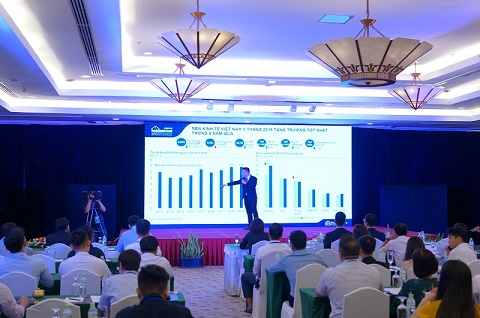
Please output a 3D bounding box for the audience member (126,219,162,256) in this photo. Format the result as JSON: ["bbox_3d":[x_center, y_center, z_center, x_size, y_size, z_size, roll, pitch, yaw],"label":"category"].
[{"bbox_3d":[-1.256,1.467,7.802,0.505,1.333,0.808,0,-3,-7],"label":"audience member"}]

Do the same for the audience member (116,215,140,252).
[{"bbox_3d":[-1.641,1.548,9.310,0.525,1.313,0.828,0,-3,-6],"label":"audience member"}]

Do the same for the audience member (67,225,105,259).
[{"bbox_3d":[-1.953,1.485,7.629,0.495,1.283,0.808,0,-3,-5],"label":"audience member"}]

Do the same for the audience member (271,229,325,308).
[{"bbox_3d":[0.638,1.434,6.636,0.576,1.283,0.808,1,-3,-14],"label":"audience member"}]

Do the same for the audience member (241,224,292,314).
[{"bbox_3d":[0.411,1.498,8.010,0.586,1.283,0.858,1,-3,-14],"label":"audience member"}]

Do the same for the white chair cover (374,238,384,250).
[{"bbox_3d":[2.037,1.730,9.580,0.424,0.959,0.535,0,-3,-11],"label":"white chair cover"}]

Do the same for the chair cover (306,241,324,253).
[{"bbox_3d":[1.055,1.710,9.119,0.424,0.959,0.535,0,-3,-11],"label":"chair cover"}]

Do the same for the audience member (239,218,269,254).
[{"bbox_3d":[0.296,1.583,9.497,0.485,1.252,0.808,1,-3,-14],"label":"audience member"}]

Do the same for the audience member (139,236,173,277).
[{"bbox_3d":[-0.960,1.476,6.497,0.500,1.300,0.750,0,-2,-9],"label":"audience member"}]

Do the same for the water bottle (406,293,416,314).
[{"bbox_3d":[1.389,1.199,4.857,0.067,0.215,0.067,0,-2,-10],"label":"water bottle"}]

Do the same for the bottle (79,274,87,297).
[{"bbox_3d":[-1.444,1.165,5.497,0.065,0.207,0.065,0,-3,-11],"label":"bottle"}]

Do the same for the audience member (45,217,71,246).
[{"bbox_3d":[-2.817,1.588,9.345,0.500,1.300,0.750,0,-2,-8],"label":"audience member"}]

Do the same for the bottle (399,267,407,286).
[{"bbox_3d":[1.620,1.183,6.009,0.065,0.207,0.065,0,-3,-11],"label":"bottle"}]

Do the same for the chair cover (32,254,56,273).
[{"bbox_3d":[-2.424,1.632,7.287,0.424,0.959,0.535,0,-3,-11],"label":"chair cover"}]

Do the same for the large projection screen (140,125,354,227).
[{"bbox_3d":[0.319,0.472,16.787,5.920,2.887,0.120,0,-2,-10],"label":"large projection screen"}]

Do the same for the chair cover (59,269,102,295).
[{"bbox_3d":[-1.710,1.644,6.441,0.440,0.960,0.520,0,-2,-10],"label":"chair cover"}]

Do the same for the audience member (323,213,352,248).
[{"bbox_3d":[1.581,1.547,9.771,0.505,1.343,0.808,1,-3,-14],"label":"audience member"}]

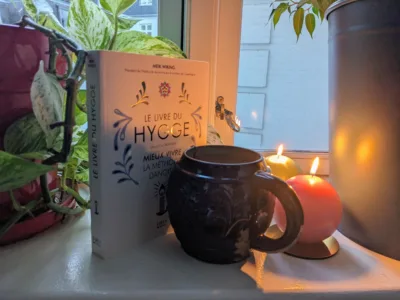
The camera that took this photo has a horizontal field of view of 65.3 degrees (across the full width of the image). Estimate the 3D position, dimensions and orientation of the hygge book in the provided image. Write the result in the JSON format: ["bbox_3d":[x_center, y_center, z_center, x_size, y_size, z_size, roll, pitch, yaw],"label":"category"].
[{"bbox_3d":[-0.047,0.001,0.333,0.021,0.190,0.139,13,16,40],"label":"hygge book"}]

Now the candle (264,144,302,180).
[{"bbox_3d":[0.125,0.036,0.492,0.066,0.076,0.066,2,12,0],"label":"candle"}]

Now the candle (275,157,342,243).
[{"bbox_3d":[0.118,0.057,0.339,0.072,0.086,0.072,2,12,0],"label":"candle"}]

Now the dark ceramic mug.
[{"bbox_3d":[0.034,0.055,0.315,0.139,0.099,0.111,10,14,32],"label":"dark ceramic mug"}]

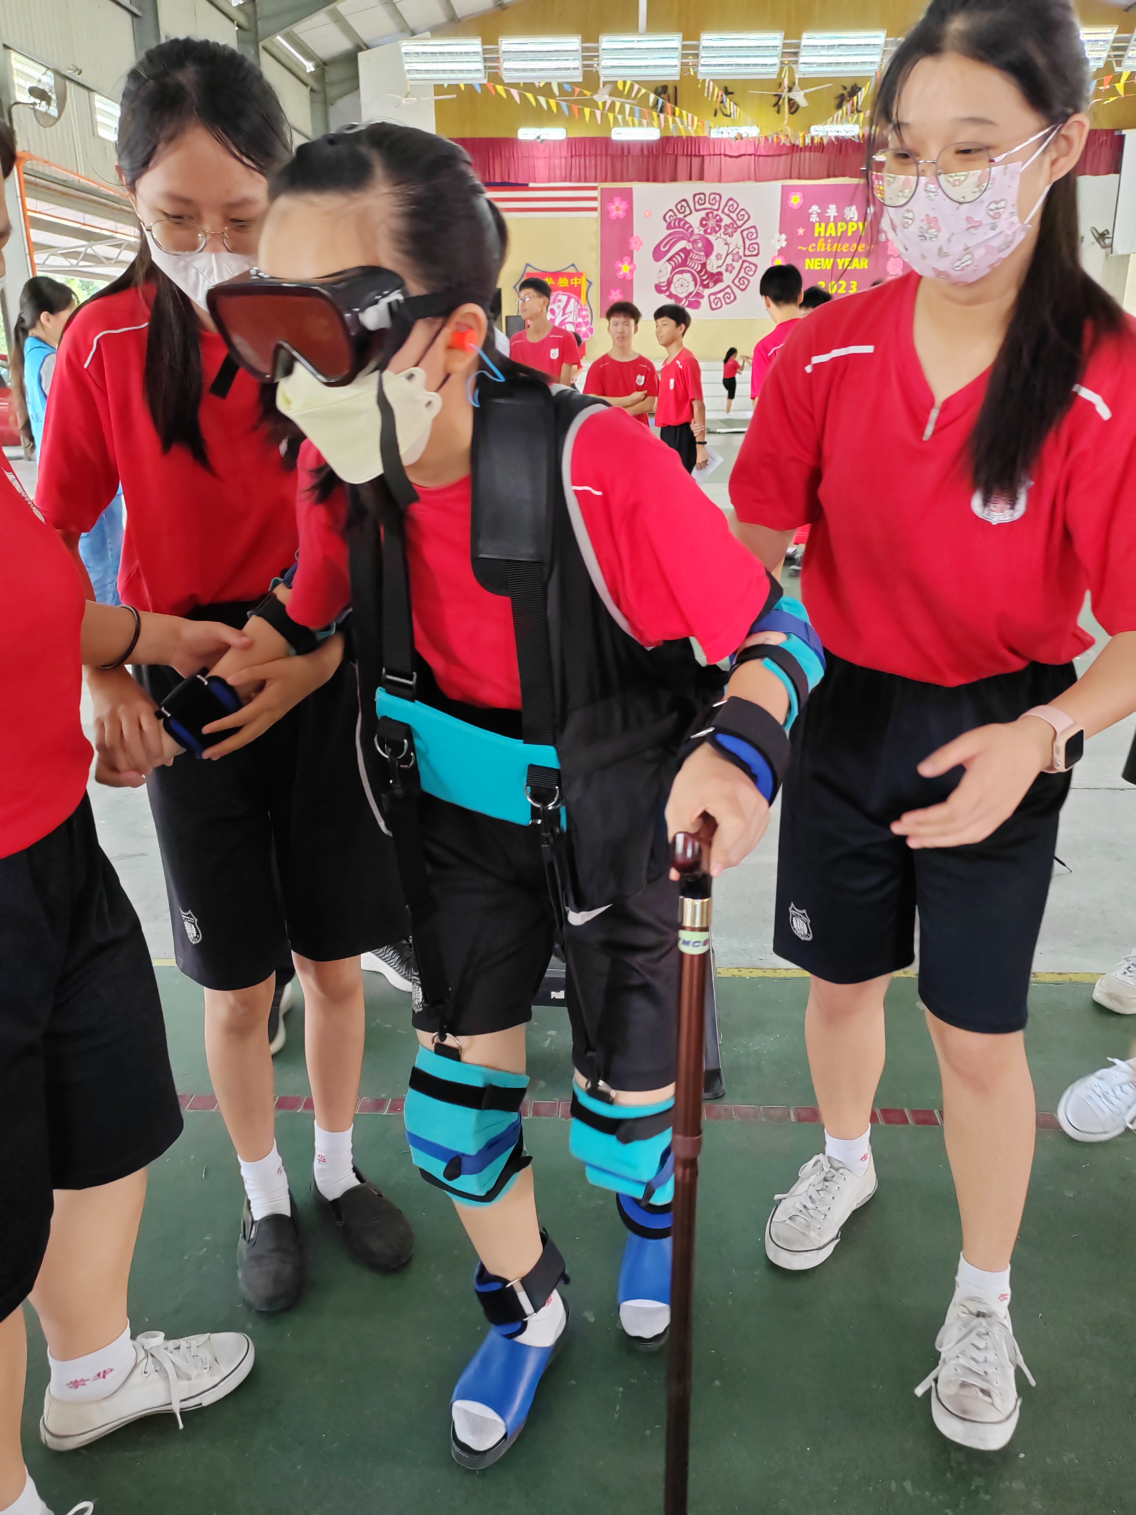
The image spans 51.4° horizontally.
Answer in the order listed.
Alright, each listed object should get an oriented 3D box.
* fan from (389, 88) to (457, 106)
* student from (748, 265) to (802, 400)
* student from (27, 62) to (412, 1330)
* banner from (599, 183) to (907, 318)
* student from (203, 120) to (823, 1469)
[{"bbox_3d":[-2.424,-10.089,18.100,1.460,0.300,1.460,1,18,2],"label":"fan"},{"bbox_3d":[1.024,-1.339,5.404,0.480,1.680,0.300,-9,20,-23],"label":"student"},{"bbox_3d":[-0.372,0.045,1.431,0.460,1.560,0.480,-6,19,-17],"label":"student"},{"bbox_3d":[5.442,-14.790,34.500,9.019,3.570,0.050,1,18,2],"label":"banner"},{"bbox_3d":[-0.016,0.136,1.293,0.520,1.470,0.580,9,21,27],"label":"student"}]

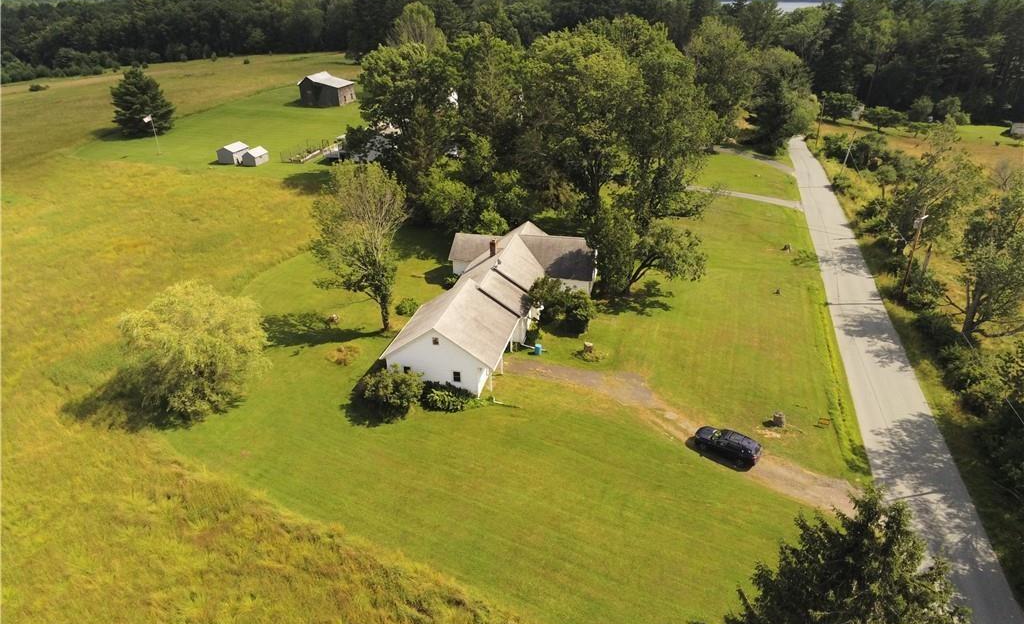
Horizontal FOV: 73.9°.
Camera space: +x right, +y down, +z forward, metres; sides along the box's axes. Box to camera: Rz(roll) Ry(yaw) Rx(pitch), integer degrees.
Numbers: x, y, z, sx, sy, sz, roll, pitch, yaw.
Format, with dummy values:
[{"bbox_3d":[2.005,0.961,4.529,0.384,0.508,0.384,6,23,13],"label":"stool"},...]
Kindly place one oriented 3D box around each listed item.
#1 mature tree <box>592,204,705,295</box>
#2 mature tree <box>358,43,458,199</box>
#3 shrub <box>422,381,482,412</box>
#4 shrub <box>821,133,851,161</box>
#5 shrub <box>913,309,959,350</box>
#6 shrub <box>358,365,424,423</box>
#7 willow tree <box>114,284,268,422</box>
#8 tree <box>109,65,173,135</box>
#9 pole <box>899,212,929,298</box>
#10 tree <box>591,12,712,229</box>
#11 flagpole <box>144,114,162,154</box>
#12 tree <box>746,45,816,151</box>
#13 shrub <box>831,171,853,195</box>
[{"bbox_3d":[15.481,-6.824,77.626,12.540,10.100,10.500,0,26,0],"label":"mature tree"},{"bbox_3d":[-16.370,-29.870,108.840,15.840,24.680,15.840,-4,26,-7],"label":"mature tree"},{"bbox_3d":[-5.181,7.035,57.323,5.055,1.600,2.000,-3,26,-5],"label":"shrub"},{"bbox_3d":[68.318,-34.960,143.752,5.700,5.590,5.700,0,26,0],"label":"shrub"},{"bbox_3d":[42.120,1.740,67.670,4.000,2.700,3.700,17,31,31],"label":"shrub"},{"bbox_3d":[-10.030,6.371,56.166,5.000,3.800,4.300,-5,26,-11],"label":"shrub"},{"bbox_3d":[-26.266,2.918,56.682,11.240,10.380,11.240,0,26,0],"label":"willow tree"},{"bbox_3d":[-82.768,-47.396,152.709,12.420,14.470,12.420,0,26,0],"label":"tree"},{"bbox_3d":[44.721,-6.494,75.787,1.200,9.964,1.000,15,30,29],"label":"pole"},{"bbox_3d":[18.020,-22.230,87.150,15.150,28.680,15.150,5,26,11],"label":"tree"},{"bbox_3d":[-71.844,-35.472,136.164,1.600,7.893,0.600,-13,28,-25],"label":"flagpole"},{"bbox_3d":[58.899,-46.186,148.627,14.200,22.080,14.200,0,26,0],"label":"tree"},{"bbox_3d":[56.422,-22.005,116.537,3.360,3.610,3.360,0,26,0],"label":"shrub"}]

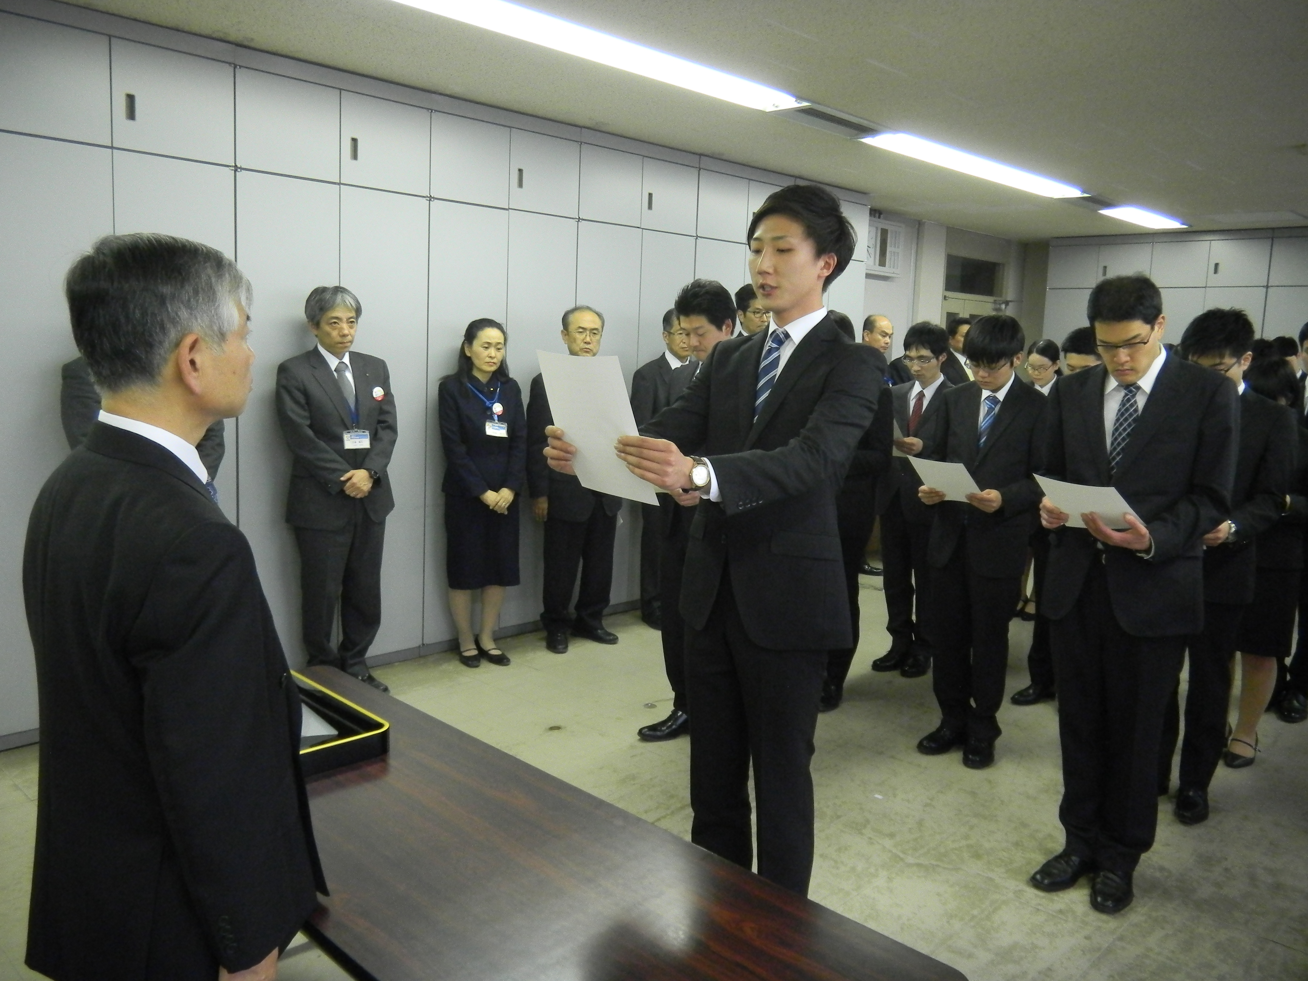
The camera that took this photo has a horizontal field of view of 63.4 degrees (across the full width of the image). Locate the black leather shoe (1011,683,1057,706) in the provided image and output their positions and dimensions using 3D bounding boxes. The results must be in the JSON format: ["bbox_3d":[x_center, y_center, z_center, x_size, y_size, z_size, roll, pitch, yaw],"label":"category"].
[{"bbox_3d":[1.768,0.913,4.888,0.285,0.110,0.105,-2,9,-32],"label":"black leather shoe"}]

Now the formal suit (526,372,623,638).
[{"bbox_3d":[-0.360,0.038,5.308,0.520,1.400,0.310,-3,9,-36],"label":"formal suit"}]

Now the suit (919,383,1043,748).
[{"bbox_3d":[1.210,0.275,3.963,0.510,1.410,0.370,9,10,43],"label":"suit"}]

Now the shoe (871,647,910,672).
[{"bbox_3d":[1.175,0.805,5.134,0.285,0.105,0.105,-3,9,-35],"label":"shoe"}]

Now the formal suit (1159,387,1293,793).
[{"bbox_3d":[1.843,0.350,3.586,0.510,1.410,0.370,9,10,42],"label":"formal suit"}]

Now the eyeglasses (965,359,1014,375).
[{"bbox_3d":[1.242,-0.458,3.902,0.140,0.045,0.140,11,31,44],"label":"eyeglasses"}]

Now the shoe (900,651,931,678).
[{"bbox_3d":[1.270,0.815,5.088,0.105,0.105,0.285,7,9,34],"label":"shoe"}]

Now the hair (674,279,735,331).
[{"bbox_3d":[0.195,-0.696,3.992,0.240,0.195,0.190,-21,22,-41],"label":"hair"}]

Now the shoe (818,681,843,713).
[{"bbox_3d":[0.765,0.895,4.683,0.105,0.110,0.285,9,10,37],"label":"shoe"}]

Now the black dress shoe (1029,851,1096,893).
[{"bbox_3d":[1.206,1.080,3.106,0.285,0.105,0.105,-4,10,-39],"label":"black dress shoe"}]

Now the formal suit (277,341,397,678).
[{"bbox_3d":[-1.323,0.114,4.392,0.530,1.420,0.330,-5,10,-43],"label":"formal suit"}]

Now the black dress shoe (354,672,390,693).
[{"bbox_3d":[-1.222,0.797,4.508,0.285,0.105,0.105,9,10,42],"label":"black dress shoe"}]

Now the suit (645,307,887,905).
[{"bbox_3d":[0.180,0.396,2.261,0.530,1.545,0.530,-5,11,-44],"label":"suit"}]

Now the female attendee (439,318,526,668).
[{"bbox_3d":[-0.811,0.012,5.028,0.440,1.620,0.290,-4,10,-38],"label":"female attendee"}]

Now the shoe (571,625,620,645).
[{"bbox_3d":[-0.293,0.709,5.428,0.285,0.105,0.105,8,9,36],"label":"shoe"}]

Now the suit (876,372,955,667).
[{"bbox_3d":[1.250,0.141,5.045,0.500,1.390,0.370,9,10,43],"label":"suit"}]

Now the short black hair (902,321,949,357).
[{"bbox_3d":[1.304,-0.719,5.084,0.235,0.185,0.185,-18,20,-42],"label":"short black hair"}]

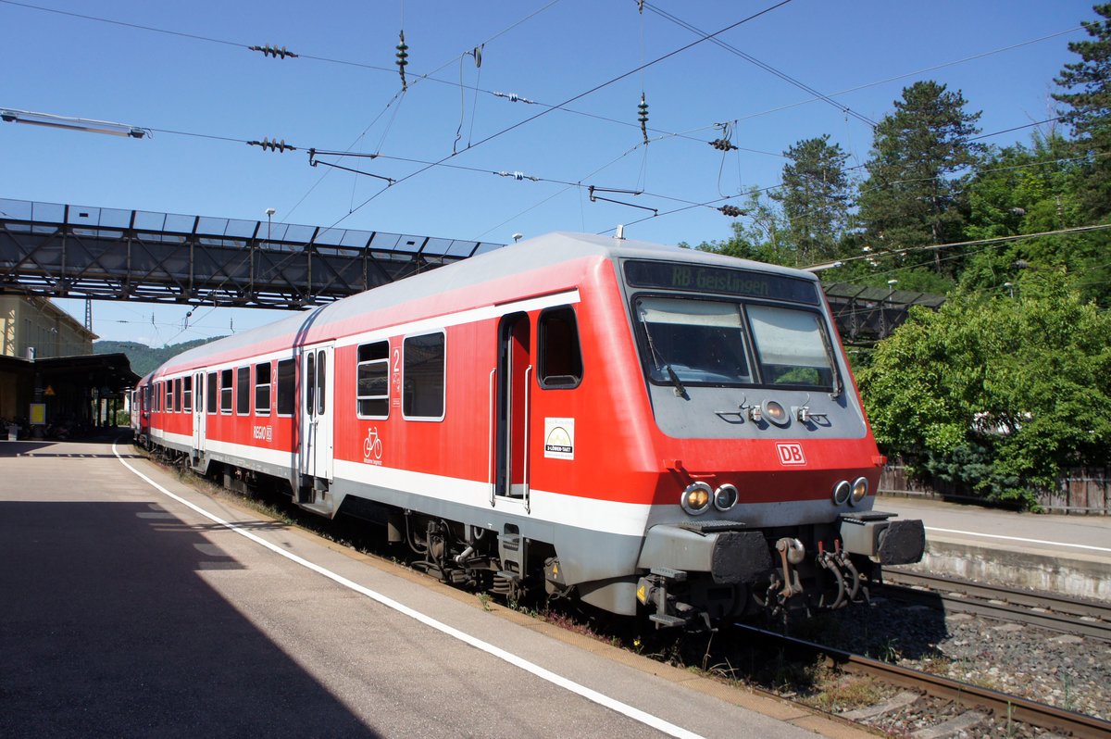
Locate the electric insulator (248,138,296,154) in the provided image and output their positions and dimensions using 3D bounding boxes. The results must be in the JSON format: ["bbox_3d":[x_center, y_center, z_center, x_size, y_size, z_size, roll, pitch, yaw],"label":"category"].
[{"bbox_3d":[-4.497,-3.559,13.255,0.750,0.230,0.230,-1,-2,-33],"label":"electric insulator"}]

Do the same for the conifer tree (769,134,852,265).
[{"bbox_3d":[26.913,-17.420,88.000,8.514,14.778,8.514,0,-3,0],"label":"conifer tree"}]

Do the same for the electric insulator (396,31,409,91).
[{"bbox_3d":[-2.661,-5.398,14.552,0.220,1.083,0.220,0,-3,0],"label":"electric insulator"}]

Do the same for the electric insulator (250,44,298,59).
[{"bbox_3d":[-4.504,-5.069,13.321,0.785,0.230,0.230,-3,0,-33],"label":"electric insulator"}]

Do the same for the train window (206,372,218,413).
[{"bbox_3d":[-8.494,0.583,20.614,0.080,1.056,1.224,2,-3,-33],"label":"train window"}]

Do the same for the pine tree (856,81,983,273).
[{"bbox_3d":[34.134,-17.696,78.000,11.624,18.650,11.624,0,-3,0],"label":"pine tree"}]

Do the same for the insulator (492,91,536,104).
[{"bbox_3d":[-0.775,-5.141,15.784,0.936,0.180,0.180,2,-3,-33],"label":"insulator"}]

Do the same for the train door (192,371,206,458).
[{"bbox_3d":[-9.385,1.175,21.938,0.120,2.240,1.702,2,-3,-33],"label":"train door"}]

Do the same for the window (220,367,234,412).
[{"bbox_3d":[-7.597,0.528,19.252,0.080,1.040,1.271,2,-3,-33],"label":"window"}]

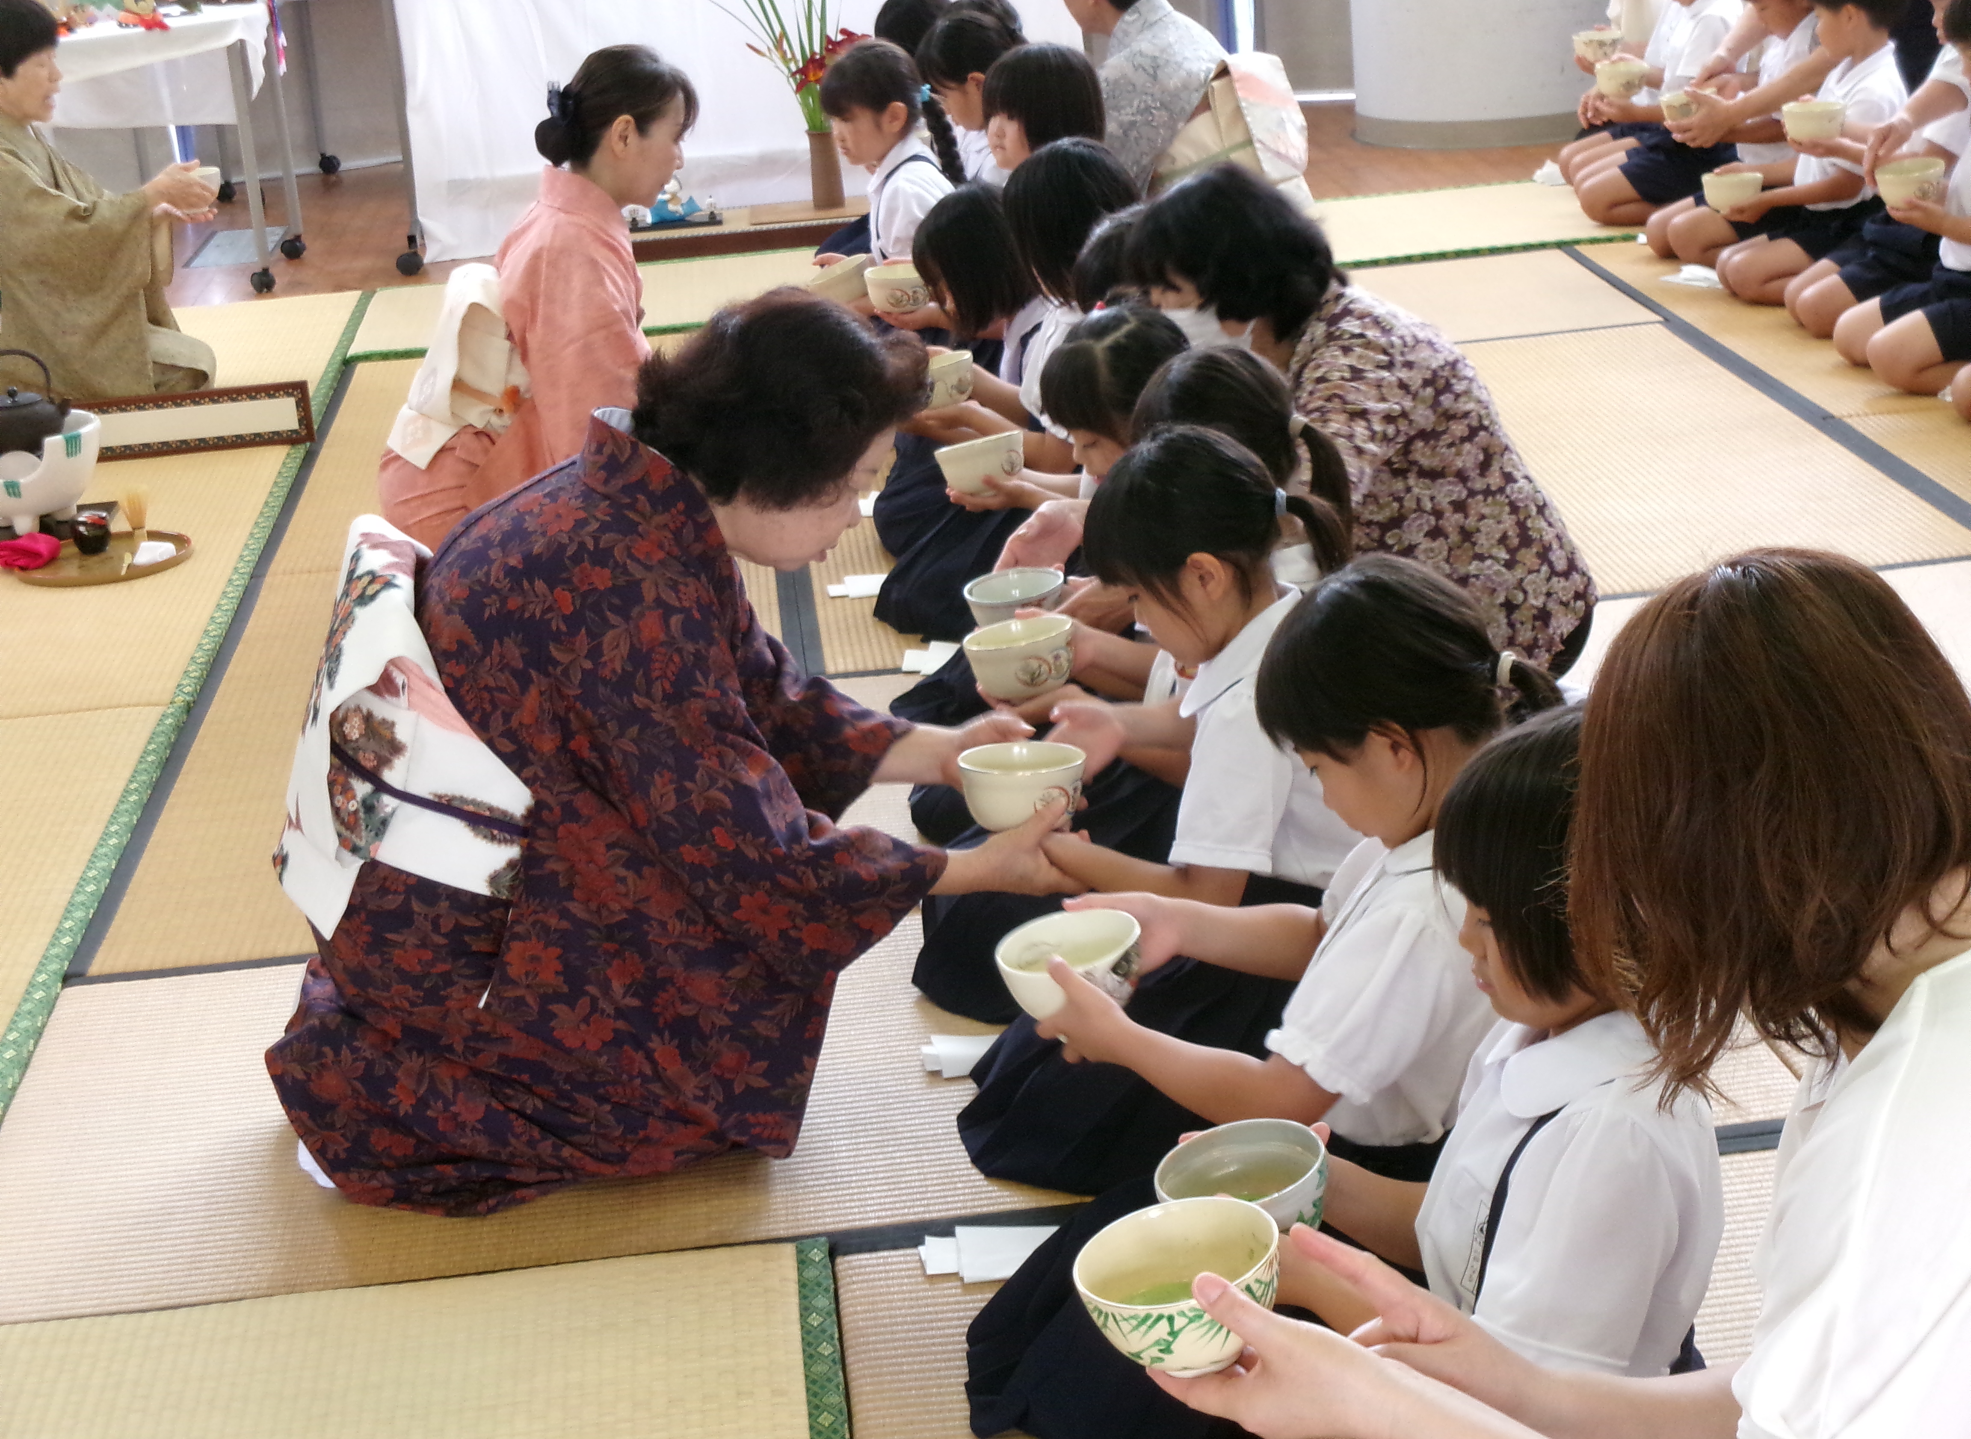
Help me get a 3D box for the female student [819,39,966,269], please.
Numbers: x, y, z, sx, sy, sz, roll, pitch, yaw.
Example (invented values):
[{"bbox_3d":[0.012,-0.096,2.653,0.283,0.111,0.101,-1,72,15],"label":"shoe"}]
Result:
[{"bbox_3d":[-0.108,-1.003,7.171,0.520,0.670,0.380,-6,16,-3],"label":"female student"}]

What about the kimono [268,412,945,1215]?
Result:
[{"bbox_3d":[-0.402,0.035,3.686,0.700,0.710,0.520,-9,17,-13],"label":"kimono"}]

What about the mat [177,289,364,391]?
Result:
[{"bbox_3d":[-1.843,-0.737,7.999,0.920,0.045,1.860,-6,16,-3],"label":"mat"}]

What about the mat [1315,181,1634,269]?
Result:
[{"bbox_3d":[1.229,-1.172,8.581,1.820,0.045,0.950,-6,16,-3],"label":"mat"}]

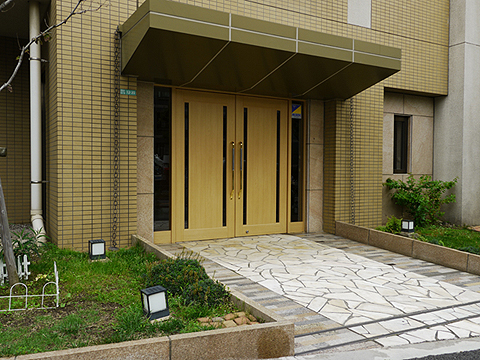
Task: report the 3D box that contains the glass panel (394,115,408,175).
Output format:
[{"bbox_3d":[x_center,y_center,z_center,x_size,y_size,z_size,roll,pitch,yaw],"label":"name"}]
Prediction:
[{"bbox_3d":[2.902,-0.634,8.492,0.385,1.050,0.083,0,1,-30],"label":"glass panel"}]

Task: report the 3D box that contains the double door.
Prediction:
[{"bbox_3d":[-0.069,-0.199,6.683,1.856,2.033,0.104,0,1,-30],"label":"double door"}]

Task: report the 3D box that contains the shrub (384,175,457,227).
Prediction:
[{"bbox_3d":[3.136,0.362,8.101,1.248,0.905,0.780,0,1,-30],"label":"shrub"}]

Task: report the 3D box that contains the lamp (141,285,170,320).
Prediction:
[{"bbox_3d":[-0.614,0.884,3.408,0.144,0.187,0.140,-8,6,-29],"label":"lamp"}]

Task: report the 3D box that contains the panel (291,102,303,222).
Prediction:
[{"bbox_3d":[0.877,-0.286,7.259,0.217,1.847,0.052,0,1,-30],"label":"panel"}]

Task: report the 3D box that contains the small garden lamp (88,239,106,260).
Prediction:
[{"bbox_3d":[-1.548,0.750,5.096,0.144,0.187,0.140,0,1,-30],"label":"small garden lamp"}]

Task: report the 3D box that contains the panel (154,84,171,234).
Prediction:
[{"bbox_3d":[-1.015,-0.275,6.163,0.233,1.877,0.052,0,1,-30],"label":"panel"}]

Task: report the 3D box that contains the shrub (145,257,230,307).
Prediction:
[{"bbox_3d":[-0.450,0.826,3.959,0.551,0.281,0.998,0,1,-30],"label":"shrub"}]

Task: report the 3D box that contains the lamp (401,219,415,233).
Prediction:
[{"bbox_3d":[2.720,0.743,7.644,0.144,0.187,0.140,0,1,-33],"label":"lamp"}]

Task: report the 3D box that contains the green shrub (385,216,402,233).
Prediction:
[{"bbox_3d":[2.494,0.703,7.573,0.250,0.270,0.250,0,1,-30],"label":"green shrub"}]

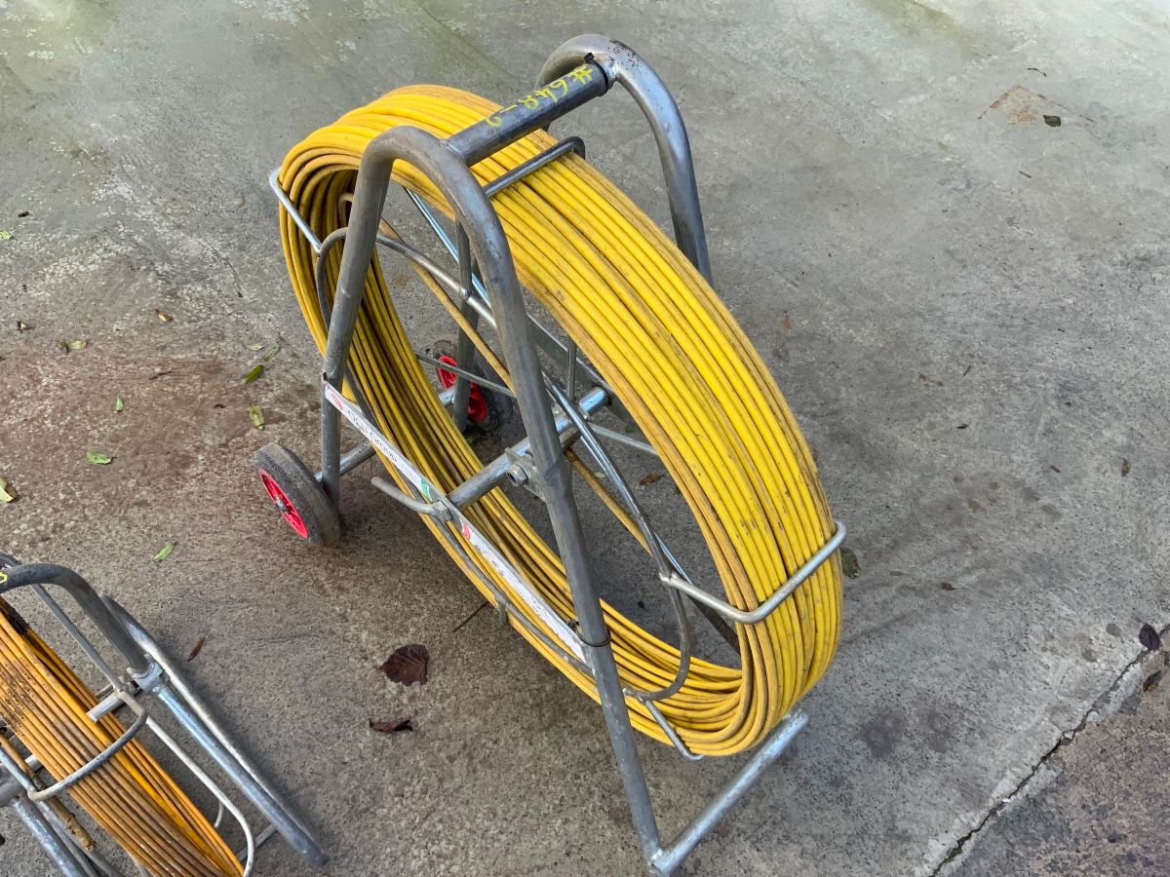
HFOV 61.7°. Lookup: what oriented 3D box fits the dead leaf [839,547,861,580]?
[{"bbox_3d":[0.482,0.228,1.800,0.046,0.008,0.072,-17,59,-13],"label":"dead leaf"}]

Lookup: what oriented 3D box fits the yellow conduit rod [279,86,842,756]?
[{"bbox_3d":[-0.076,0.011,1.322,0.143,0.950,0.950,-37,65,-23],"label":"yellow conduit rod"}]

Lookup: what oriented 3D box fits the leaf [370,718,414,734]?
[{"bbox_3d":[-0.317,0.470,1.606,0.073,0.014,0.026,2,56,-1],"label":"leaf"}]

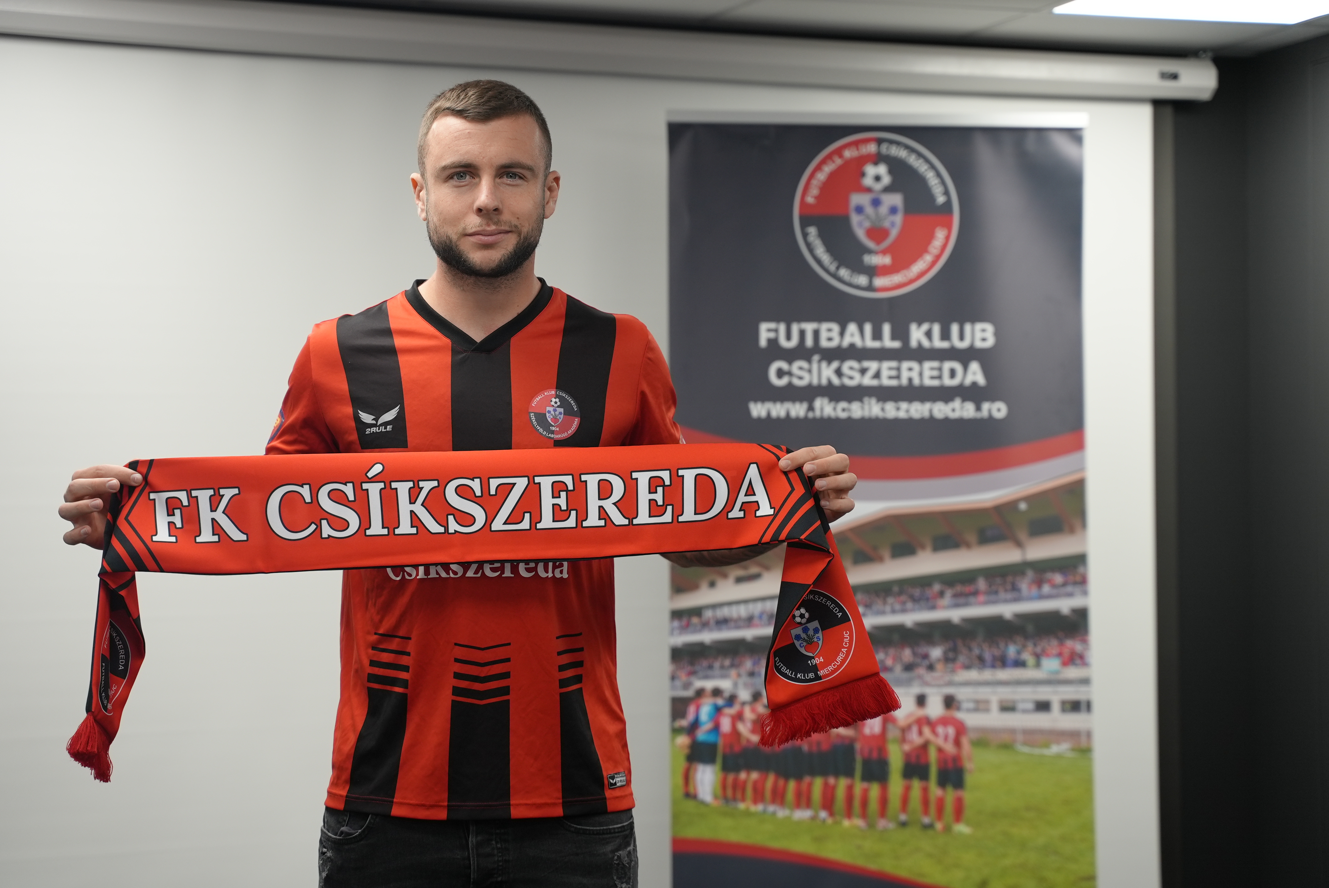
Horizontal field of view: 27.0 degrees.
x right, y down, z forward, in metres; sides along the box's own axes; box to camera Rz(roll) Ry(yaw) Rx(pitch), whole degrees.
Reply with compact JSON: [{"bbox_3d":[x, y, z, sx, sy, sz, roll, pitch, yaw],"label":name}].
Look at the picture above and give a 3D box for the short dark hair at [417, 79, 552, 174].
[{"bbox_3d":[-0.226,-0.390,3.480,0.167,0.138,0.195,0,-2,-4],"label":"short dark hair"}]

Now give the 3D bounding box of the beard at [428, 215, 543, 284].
[{"bbox_3d":[-0.222,-0.242,3.430,0.142,0.088,0.100,0,-2,-4],"label":"beard"}]

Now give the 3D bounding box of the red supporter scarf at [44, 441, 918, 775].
[{"bbox_3d":[-0.211,0.196,3.230,0.965,0.395,0.130,0,-2,-1],"label":"red supporter scarf"}]

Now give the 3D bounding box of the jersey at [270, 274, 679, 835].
[{"bbox_3d":[-0.238,0.133,3.480,0.530,0.680,0.300,0,-2,-4],"label":"jersey"}]

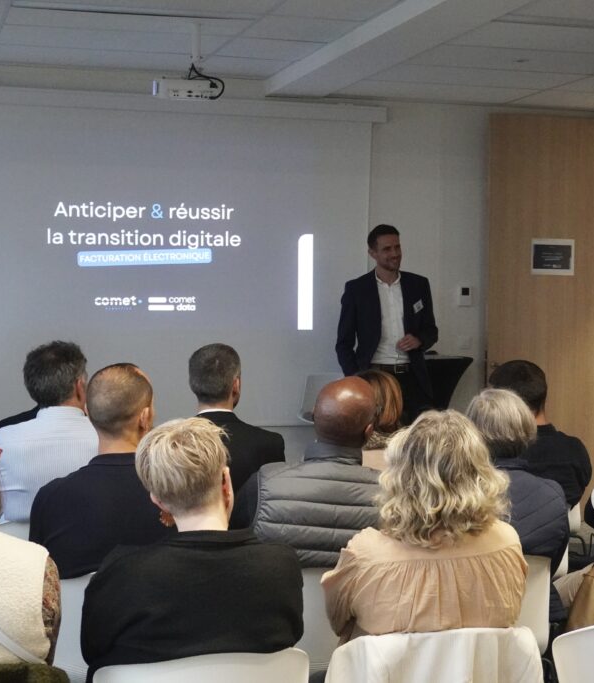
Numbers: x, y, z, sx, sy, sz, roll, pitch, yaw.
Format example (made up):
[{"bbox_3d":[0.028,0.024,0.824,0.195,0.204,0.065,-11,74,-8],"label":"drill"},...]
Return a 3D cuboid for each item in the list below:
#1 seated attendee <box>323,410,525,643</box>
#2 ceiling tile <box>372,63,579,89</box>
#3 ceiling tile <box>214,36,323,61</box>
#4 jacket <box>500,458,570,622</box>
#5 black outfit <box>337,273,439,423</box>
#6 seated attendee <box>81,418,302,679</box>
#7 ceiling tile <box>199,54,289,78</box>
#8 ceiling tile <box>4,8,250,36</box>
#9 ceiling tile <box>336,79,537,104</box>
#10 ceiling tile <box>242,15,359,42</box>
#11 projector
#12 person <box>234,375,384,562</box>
[{"bbox_3d":[0.211,0.742,2.899,0.460,1.240,0.800,-1,3,-17],"label":"seated attendee"},{"bbox_3d":[1.007,-1.486,6.845,1.143,0.025,0.525,-1,3,-18],"label":"ceiling tile"},{"bbox_3d":[-0.144,-1.555,6.482,0.497,0.025,0.533,-1,3,-18],"label":"ceiling tile"},{"bbox_3d":[0.593,0.589,3.600,0.460,0.580,0.360,0,3,-14],"label":"jacket"},{"bbox_3d":[0.476,0.375,6.500,0.520,1.530,0.310,0,3,-5],"label":"black outfit"},{"bbox_3d":[-0.290,0.750,2.779,0.470,1.230,0.800,-1,3,-17],"label":"seated attendee"},{"bbox_3d":[-0.350,-1.686,7.521,0.520,0.020,0.642,-1,3,-17],"label":"ceiling tile"},{"bbox_3d":[-0.847,-1.625,6.184,1.209,0.020,0.430,-1,3,-17],"label":"ceiling tile"},{"bbox_3d":[0.841,-1.508,7.362,1.143,0.025,0.561,-1,3,-18],"label":"ceiling tile"},{"bbox_3d":[0.018,-1.533,5.977,0.497,0.025,0.529,-1,3,-18],"label":"ceiling tile"},{"bbox_3d":[-0.562,-1.214,5.888,0.318,0.095,0.240,-1,3,-18],"label":"projector"},{"bbox_3d":[0.000,0.698,3.579,0.530,1.260,0.820,-1,3,-17],"label":"person"}]

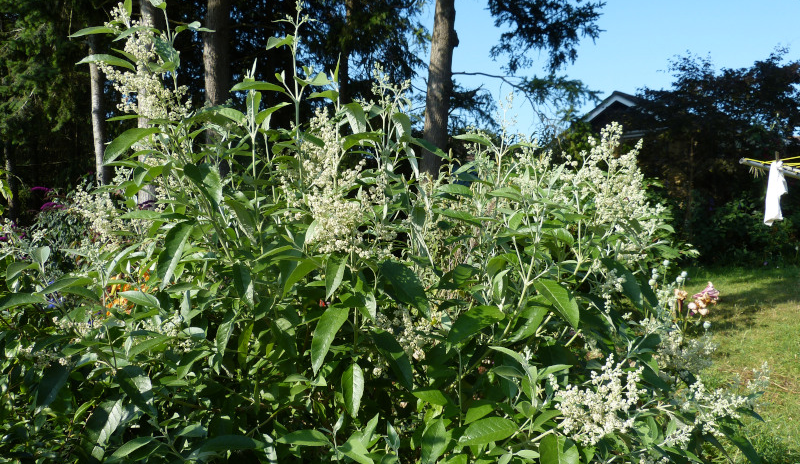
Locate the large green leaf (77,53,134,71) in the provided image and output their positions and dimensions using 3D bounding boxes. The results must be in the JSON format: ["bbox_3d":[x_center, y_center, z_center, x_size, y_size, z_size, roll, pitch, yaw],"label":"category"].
[{"bbox_3d":[-0.987,-0.569,2.250,0.200,0.040,0.075,-7,33,-7],"label":"large green leaf"}]

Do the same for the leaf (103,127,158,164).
[{"bbox_3d":[-0.885,-0.281,2.200,0.215,0.040,0.085,-31,45,-12],"label":"leaf"}]

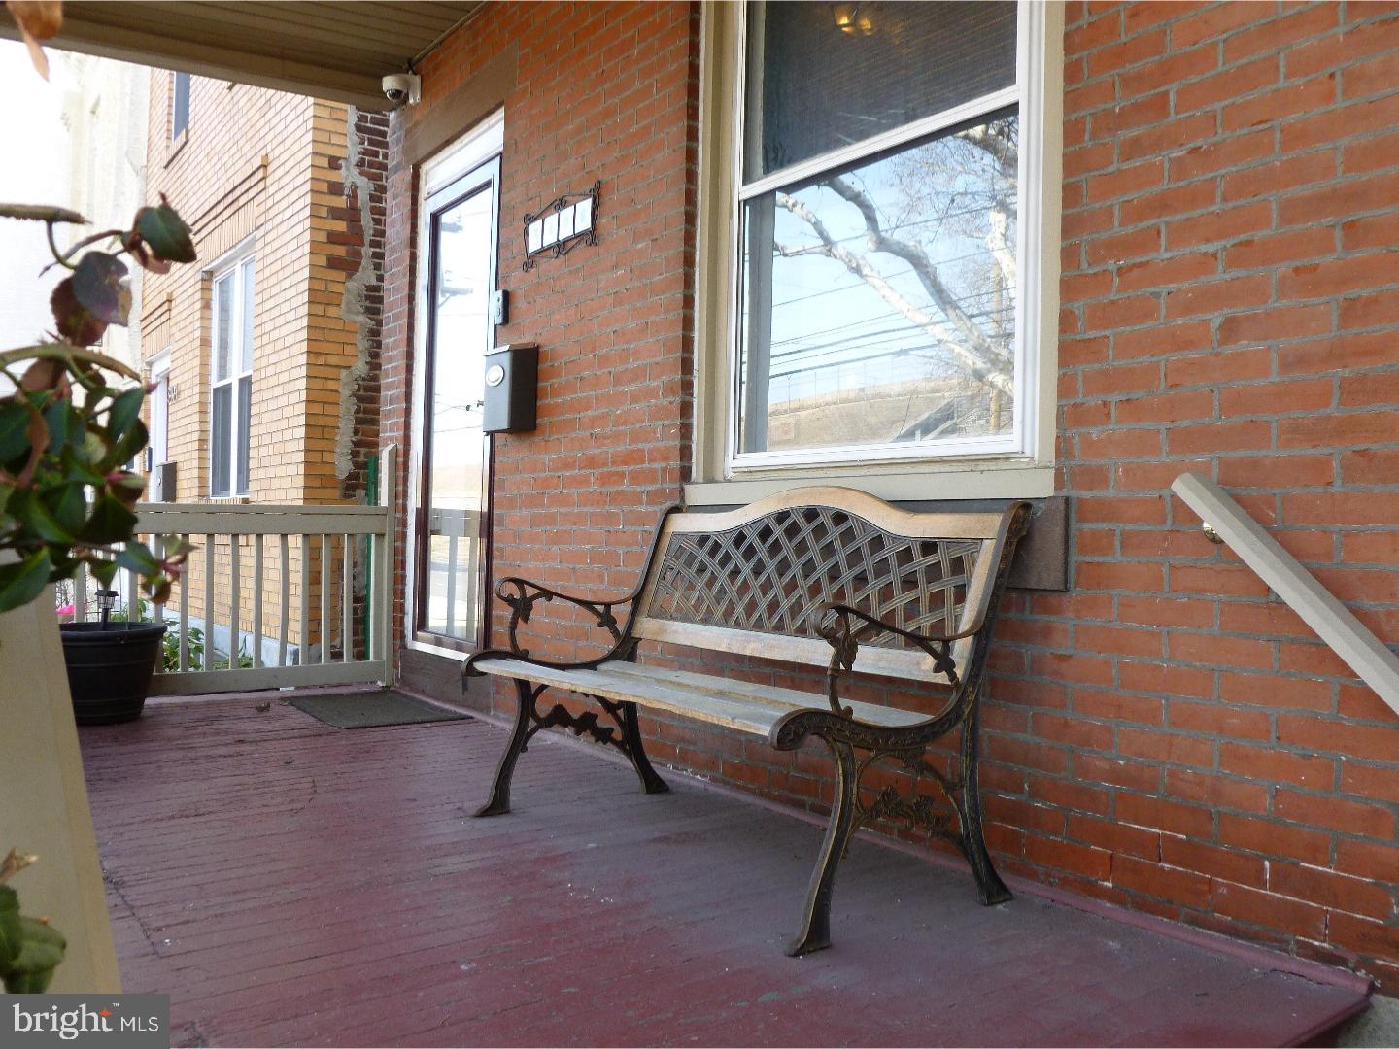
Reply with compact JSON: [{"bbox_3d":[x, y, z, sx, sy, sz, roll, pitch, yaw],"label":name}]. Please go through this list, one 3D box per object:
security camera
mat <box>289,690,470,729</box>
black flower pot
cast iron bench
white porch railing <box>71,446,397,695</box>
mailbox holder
[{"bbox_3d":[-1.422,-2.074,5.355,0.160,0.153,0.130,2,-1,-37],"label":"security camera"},{"bbox_3d":[-1.345,0.754,4.699,0.495,0.011,0.872,2,-1,-37],"label":"mat"},{"bbox_3d":[-2.283,0.561,4.284,0.469,0.350,0.469,2,-1,-37],"label":"black flower pot"},{"bbox_3d":[0.030,0.334,2.662,0.704,0.872,1.255,2,-1,-37],"label":"cast iron bench"},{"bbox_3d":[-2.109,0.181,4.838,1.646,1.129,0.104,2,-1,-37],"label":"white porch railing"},{"bbox_3d":[-0.741,-0.527,4.413,0.123,0.335,0.242,2,-1,-37],"label":"mailbox holder"}]

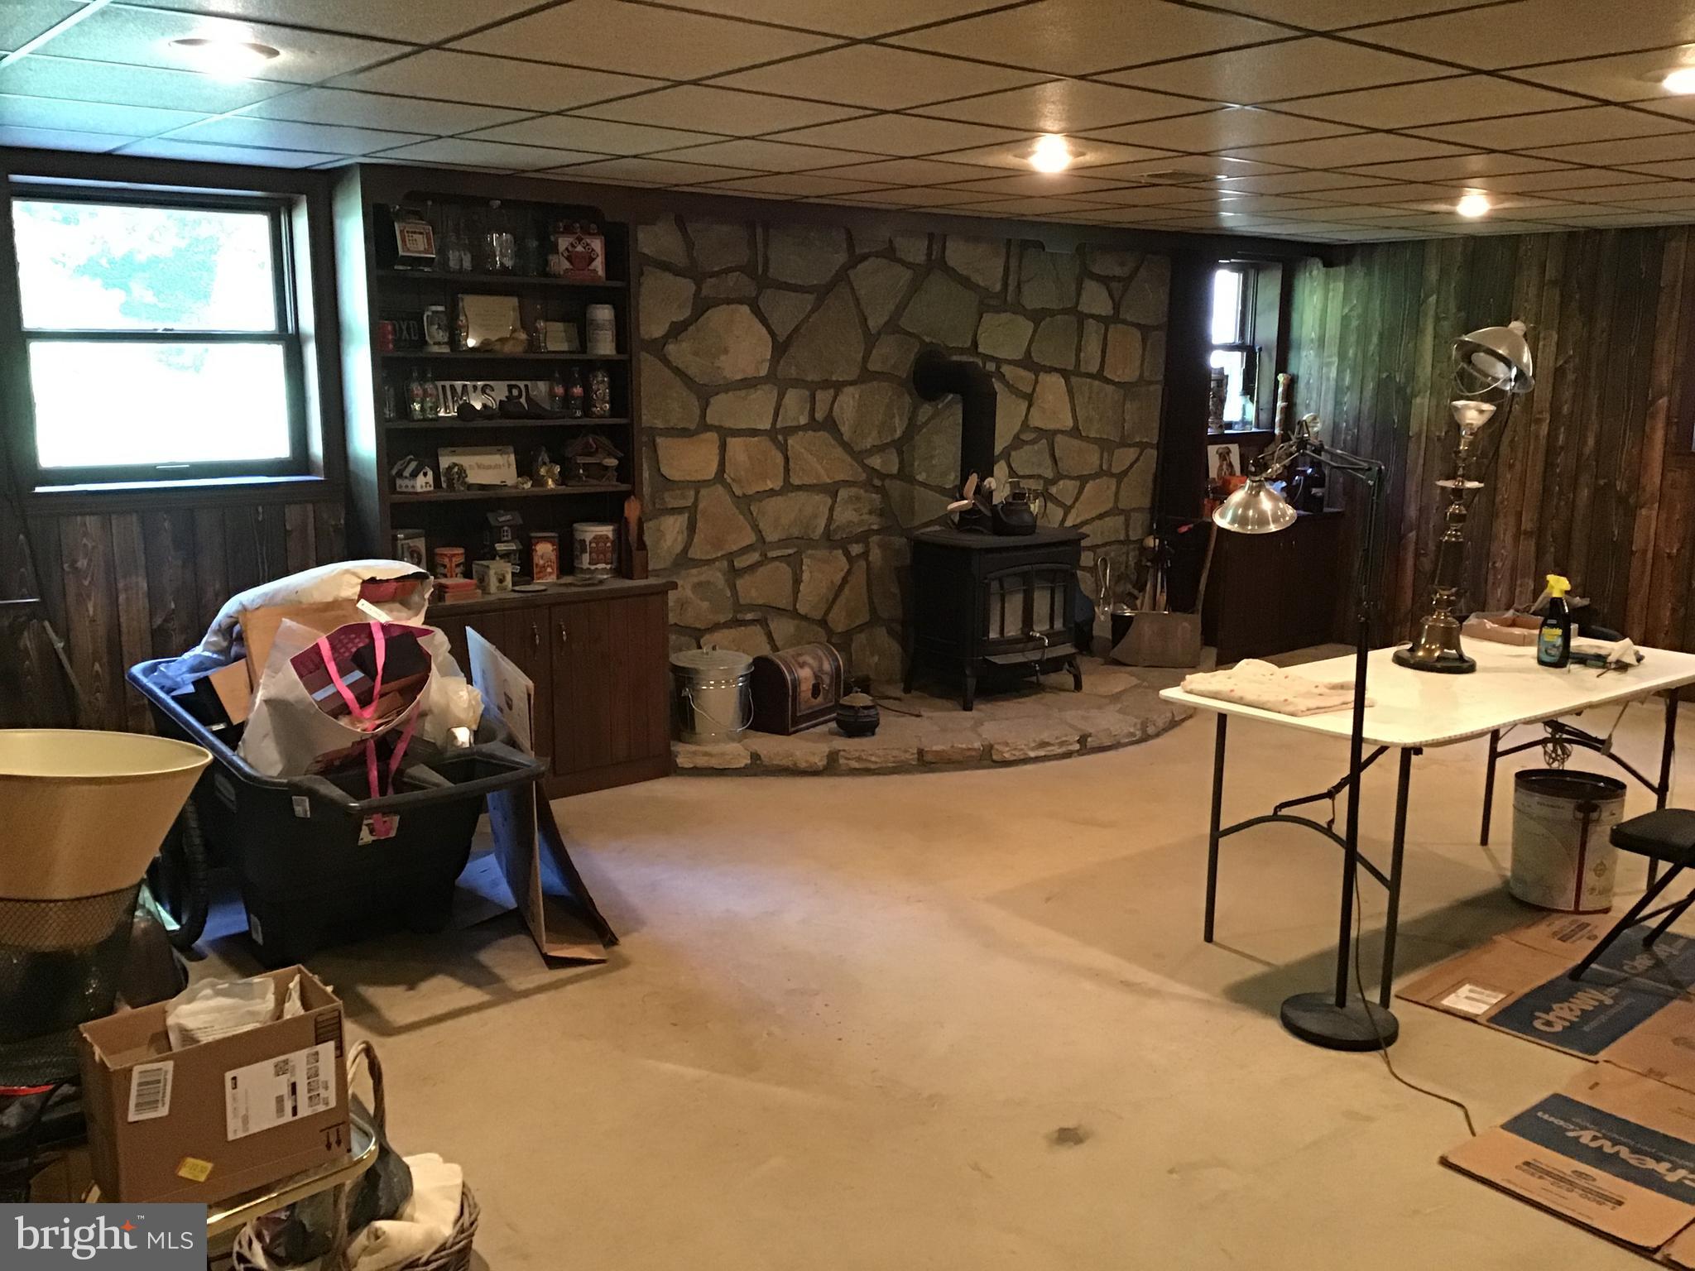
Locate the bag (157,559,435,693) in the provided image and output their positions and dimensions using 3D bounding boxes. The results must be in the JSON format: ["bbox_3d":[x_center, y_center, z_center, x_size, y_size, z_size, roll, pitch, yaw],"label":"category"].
[{"bbox_3d":[-1.663,0.009,4.552,0.640,0.320,0.480,-7,13,-35],"label":"bag"}]

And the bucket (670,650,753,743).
[{"bbox_3d":[-0.548,0.237,6.131,0.330,0.350,0.330,-1,11,-5],"label":"bucket"}]

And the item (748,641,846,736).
[{"bbox_3d":[-0.230,0.209,6.399,0.245,0.308,0.443,6,12,30],"label":"item"}]

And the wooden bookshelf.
[{"bbox_3d":[-1.230,-0.508,5.565,1.080,2.230,0.420,-9,14,-39],"label":"wooden bookshelf"}]

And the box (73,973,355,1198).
[{"bbox_3d":[-0.904,0.655,2.179,0.315,0.236,0.163,-9,14,-40],"label":"box"}]

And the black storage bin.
[{"bbox_3d":[-1.462,0.522,4.290,0.680,0.670,1.400,-7,13,-35],"label":"black storage bin"}]

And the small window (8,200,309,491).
[{"bbox_3d":[-2.243,-0.975,5.025,0.870,0.930,0.100,-9,14,-39],"label":"small window"}]

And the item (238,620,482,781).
[{"bbox_3d":[-1.308,0.231,4.048,0.500,0.420,0.400,-7,13,-35],"label":"item"}]

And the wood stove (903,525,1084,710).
[{"bbox_3d":[0.696,-0.094,6.919,0.710,0.720,0.560,-8,13,-38],"label":"wood stove"}]

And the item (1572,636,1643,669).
[{"bbox_3d":[2.241,0.048,4.514,0.200,0.070,0.110,-2,11,-10],"label":"item"}]

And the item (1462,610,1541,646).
[{"bbox_3d":[2.132,-0.024,4.919,0.190,0.060,0.220,-9,14,-39],"label":"item"}]

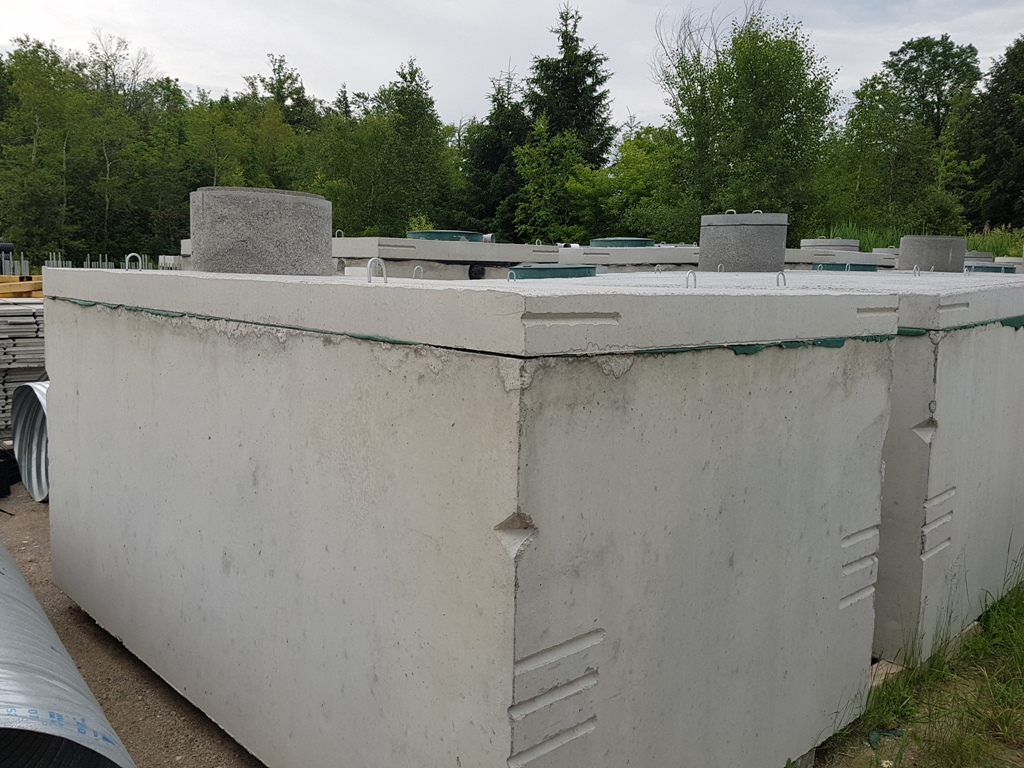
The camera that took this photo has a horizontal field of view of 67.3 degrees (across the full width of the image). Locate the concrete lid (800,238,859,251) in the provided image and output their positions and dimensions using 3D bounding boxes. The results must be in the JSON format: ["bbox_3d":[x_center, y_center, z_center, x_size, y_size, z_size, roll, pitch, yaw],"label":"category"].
[{"bbox_3d":[4.176,-1.822,10.100,0.762,0.151,0.762,5,8,22],"label":"concrete lid"}]

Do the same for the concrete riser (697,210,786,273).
[{"bbox_3d":[2.107,-1.286,7.000,0.778,0.542,0.778,4,8,16],"label":"concrete riser"}]

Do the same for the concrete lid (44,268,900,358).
[{"bbox_3d":[-0.472,-0.374,3.280,1.890,0.125,3.368,-6,11,-44],"label":"concrete lid"}]

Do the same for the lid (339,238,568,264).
[{"bbox_3d":[-1.469,-1.261,7.482,1.930,0.150,3.400,-6,11,-44],"label":"lid"}]

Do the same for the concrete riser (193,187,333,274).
[{"bbox_3d":[-1.383,-0.833,4.250,0.779,0.450,0.779,-1,8,-18],"label":"concrete riser"}]

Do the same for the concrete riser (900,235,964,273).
[{"bbox_3d":[5.015,-1.544,9.150,0.773,0.434,0.773,6,9,28],"label":"concrete riser"}]

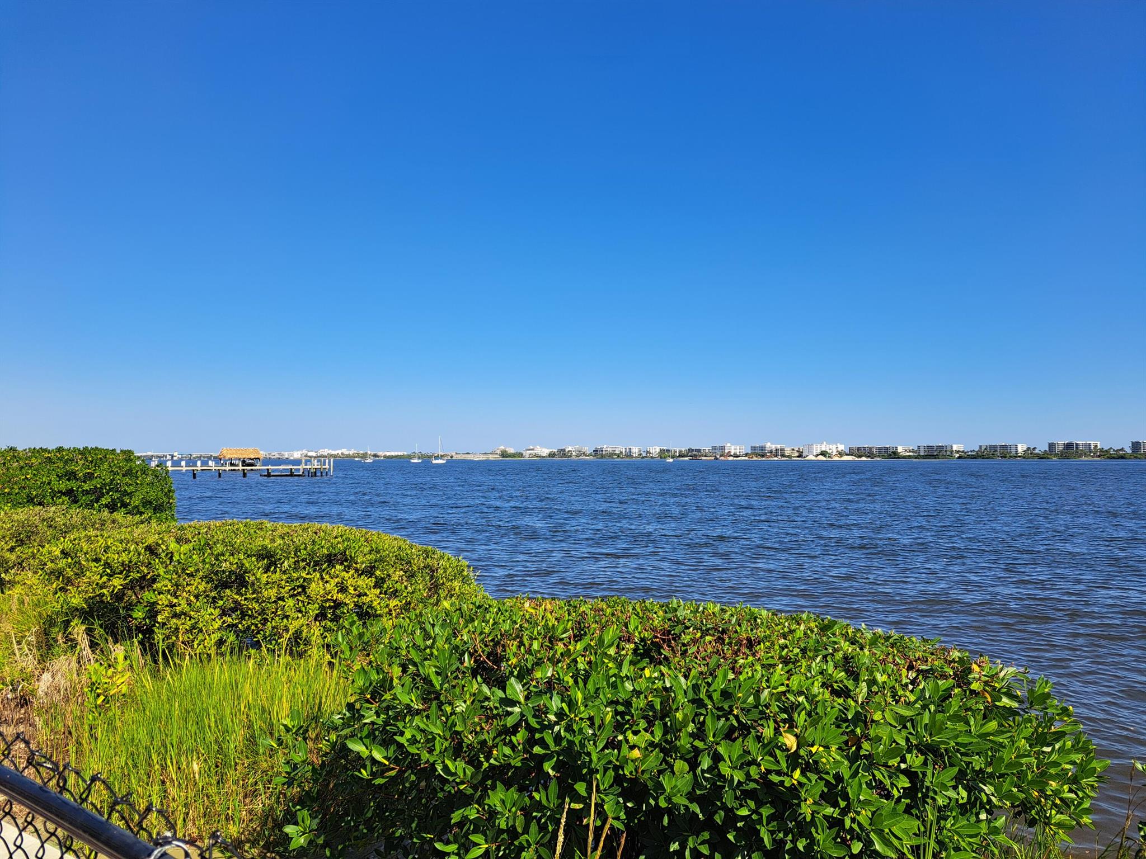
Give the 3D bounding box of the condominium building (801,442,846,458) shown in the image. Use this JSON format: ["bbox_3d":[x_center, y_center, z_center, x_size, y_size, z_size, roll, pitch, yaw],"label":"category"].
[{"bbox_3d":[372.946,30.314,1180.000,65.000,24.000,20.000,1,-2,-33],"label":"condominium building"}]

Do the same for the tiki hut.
[{"bbox_3d":[-48.936,4.179,117.000,5.200,2.800,3.600,1,-2,-34],"label":"tiki hut"}]

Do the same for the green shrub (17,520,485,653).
[{"bbox_3d":[-4.277,2.002,10.800,5.300,1.350,3.000,1,-2,-15],"label":"green shrub"}]

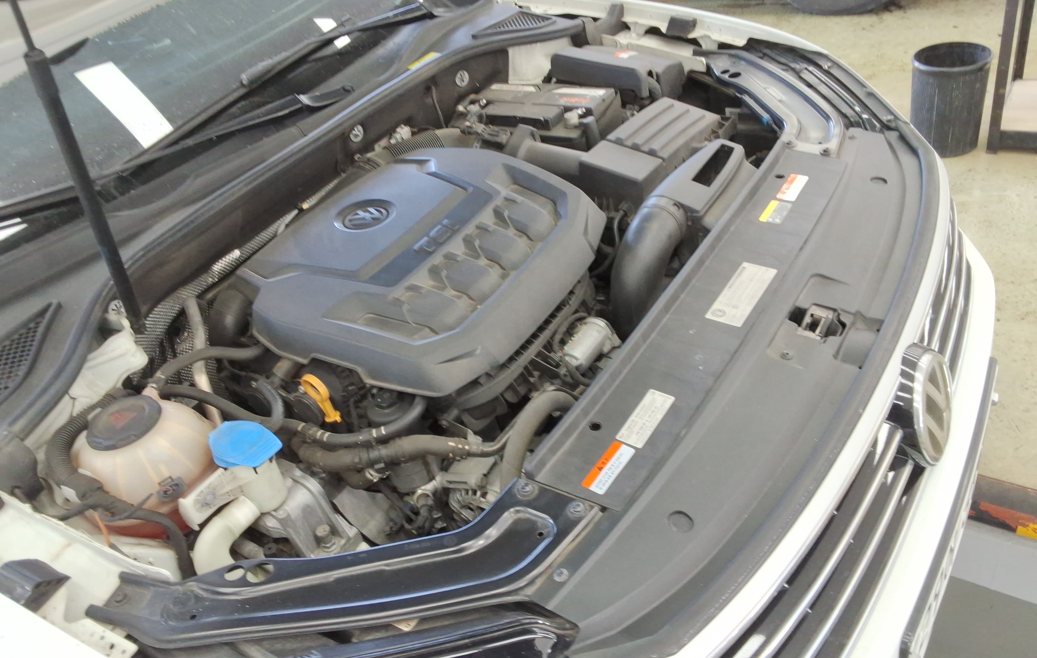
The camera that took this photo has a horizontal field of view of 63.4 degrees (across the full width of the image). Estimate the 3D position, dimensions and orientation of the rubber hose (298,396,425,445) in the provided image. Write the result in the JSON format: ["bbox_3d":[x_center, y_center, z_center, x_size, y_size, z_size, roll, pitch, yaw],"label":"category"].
[{"bbox_3d":[-0.220,0.135,1.162,0.191,0.027,0.060,-12,36,4],"label":"rubber hose"}]

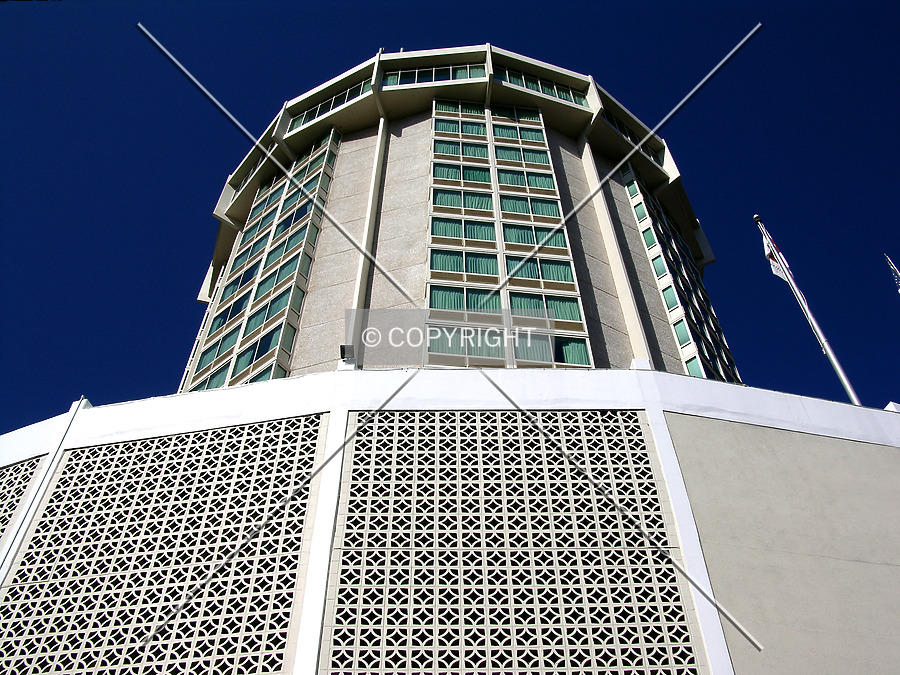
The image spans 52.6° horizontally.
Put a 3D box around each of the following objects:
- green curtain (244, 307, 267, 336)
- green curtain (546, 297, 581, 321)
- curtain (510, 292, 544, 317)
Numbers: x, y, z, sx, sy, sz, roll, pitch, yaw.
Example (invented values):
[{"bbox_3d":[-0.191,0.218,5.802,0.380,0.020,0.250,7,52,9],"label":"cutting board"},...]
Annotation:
[{"bbox_3d":[-8.158,-0.590,38.489,1.214,1.589,0.120,-33,-60,22],"label":"green curtain"},{"bbox_3d":[4.343,-1.125,34.893,1.235,1.485,0.100,5,-54,-4],"label":"green curtain"},{"bbox_3d":[2.964,-1.172,34.854,1.283,1.485,0.120,5,-54,-4],"label":"curtain"}]

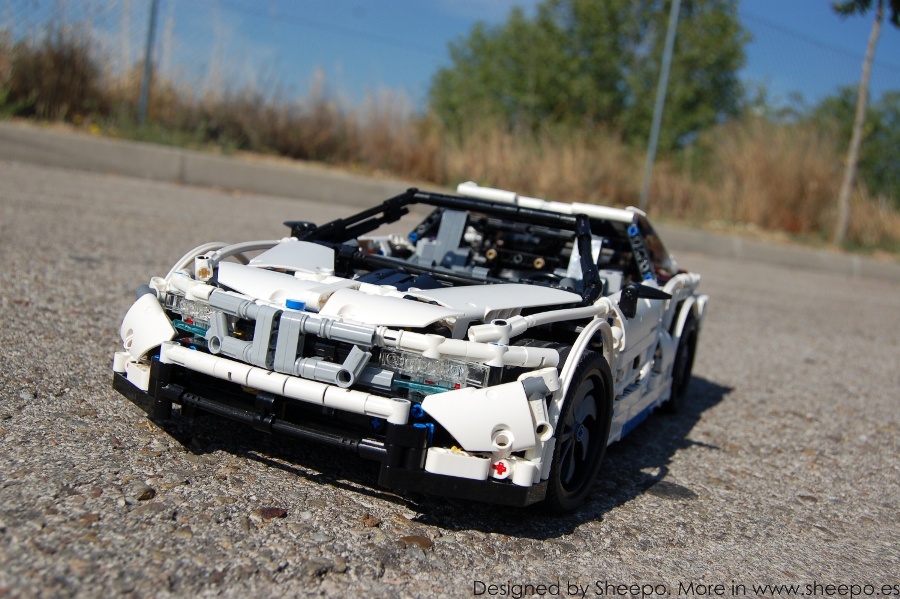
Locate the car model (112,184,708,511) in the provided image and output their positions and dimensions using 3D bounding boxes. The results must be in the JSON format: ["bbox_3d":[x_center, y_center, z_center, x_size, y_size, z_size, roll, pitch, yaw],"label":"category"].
[{"bbox_3d":[0.022,0.000,0.557,0.212,0.132,0.458,12,7,21],"label":"car model"}]

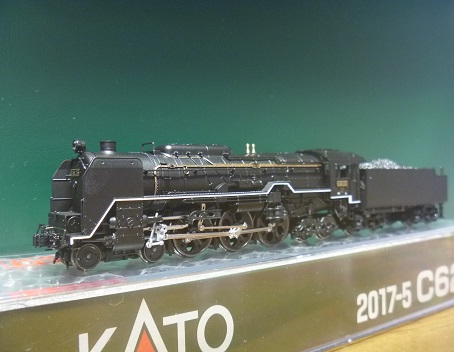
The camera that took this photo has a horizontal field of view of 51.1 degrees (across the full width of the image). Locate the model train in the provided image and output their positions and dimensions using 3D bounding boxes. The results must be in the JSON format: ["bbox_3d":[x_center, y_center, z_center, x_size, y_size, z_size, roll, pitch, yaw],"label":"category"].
[{"bbox_3d":[0.020,0.005,0.138,0.145,0.027,0.019,-1,1,-37],"label":"model train"}]

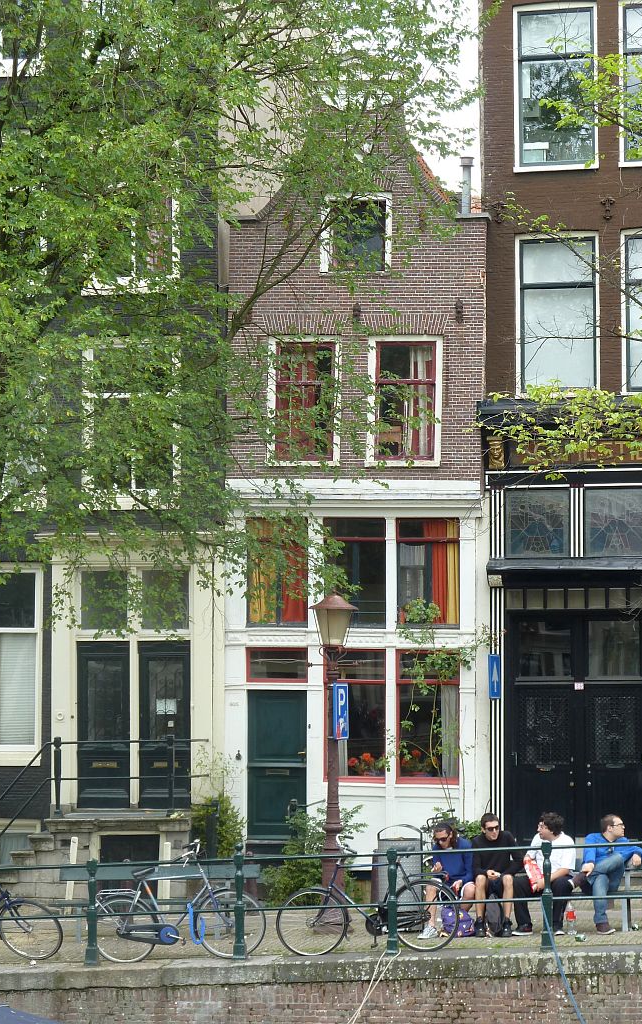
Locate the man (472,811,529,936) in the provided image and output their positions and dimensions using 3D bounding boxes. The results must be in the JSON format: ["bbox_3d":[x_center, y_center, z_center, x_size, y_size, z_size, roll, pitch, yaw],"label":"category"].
[{"bbox_3d":[1.884,3.826,28.100,0.580,1.309,0.850,0,-5,5],"label":"man"}]

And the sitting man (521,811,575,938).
[{"bbox_3d":[2.351,3.802,28.000,0.580,1.304,0.780,-2,-5,22],"label":"sitting man"}]

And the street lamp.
[{"bbox_3d":[0.128,2.782,29.853,0.560,3.830,0.560,0,-5,0],"label":"street lamp"}]

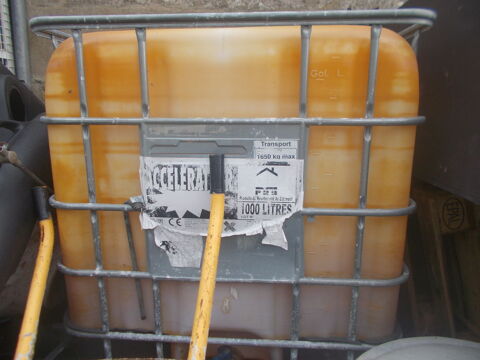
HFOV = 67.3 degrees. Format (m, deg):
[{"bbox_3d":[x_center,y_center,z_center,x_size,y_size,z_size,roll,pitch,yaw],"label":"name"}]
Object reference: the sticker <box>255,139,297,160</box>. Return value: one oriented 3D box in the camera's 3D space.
[{"bbox_3d":[0.090,-0.074,0.895,0.108,0.051,0.006,1,12,5],"label":"sticker"}]

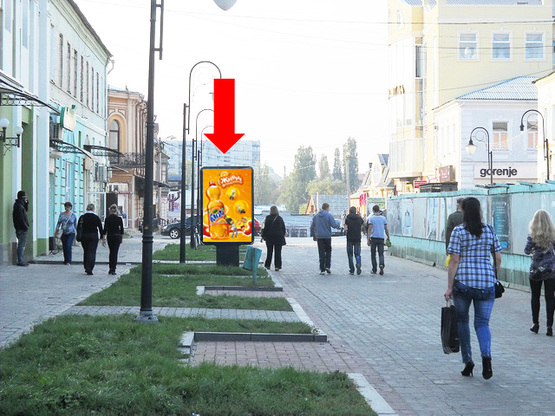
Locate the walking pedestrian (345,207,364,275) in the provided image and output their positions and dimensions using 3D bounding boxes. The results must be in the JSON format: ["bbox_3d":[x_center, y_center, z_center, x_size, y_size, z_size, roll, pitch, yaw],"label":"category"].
[{"bbox_3d":[1.940,0.828,36.200,0.480,1.730,0.420,0,0,0],"label":"walking pedestrian"}]

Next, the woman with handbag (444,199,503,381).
[{"bbox_3d":[1.857,0.760,13.650,0.540,1.710,0.450,0,0,-3],"label":"woman with handbag"}]

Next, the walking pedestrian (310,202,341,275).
[{"bbox_3d":[1.184,0.766,35.600,0.660,1.774,0.450,0,0,2],"label":"walking pedestrian"}]

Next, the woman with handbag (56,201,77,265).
[{"bbox_3d":[-5.675,0.691,38.800,0.540,1.680,0.380,0,0,-6],"label":"woman with handbag"}]

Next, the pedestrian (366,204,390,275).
[{"bbox_3d":[2.525,0.806,35.800,0.550,1.737,0.430,0,0,-3],"label":"pedestrian"}]

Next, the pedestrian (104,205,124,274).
[{"bbox_3d":[-3.966,0.771,35.100,0.500,1.710,0.400,0,0,3],"label":"pedestrian"}]

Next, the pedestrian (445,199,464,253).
[{"bbox_3d":[3.418,0.721,26.800,0.560,1.790,0.400,0,0,0],"label":"pedestrian"}]

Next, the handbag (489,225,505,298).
[{"bbox_3d":[2.075,0.509,13.650,0.160,0.695,0.280,0,0,-3],"label":"handbag"}]

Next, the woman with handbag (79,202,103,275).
[{"bbox_3d":[-4.395,0.746,34.000,0.580,1.690,0.400,0,0,-3],"label":"woman with handbag"}]

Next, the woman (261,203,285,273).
[{"bbox_3d":[-0.090,0.793,37.200,0.580,1.689,0.400,0,0,-3],"label":"woman"}]

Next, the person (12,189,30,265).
[{"bbox_3d":[-6.282,0.512,35.400,0.400,1.848,0.500,0,0,0],"label":"person"}]

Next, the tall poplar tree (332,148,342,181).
[{"bbox_3d":[12.946,-5.285,310.000,2.600,15.215,2.600,0,0,0],"label":"tall poplar tree"}]

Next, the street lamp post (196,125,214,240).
[{"bbox_3d":[-3.419,-1.235,72.000,1.300,5.714,0.350,0,0,-3],"label":"street lamp post"}]

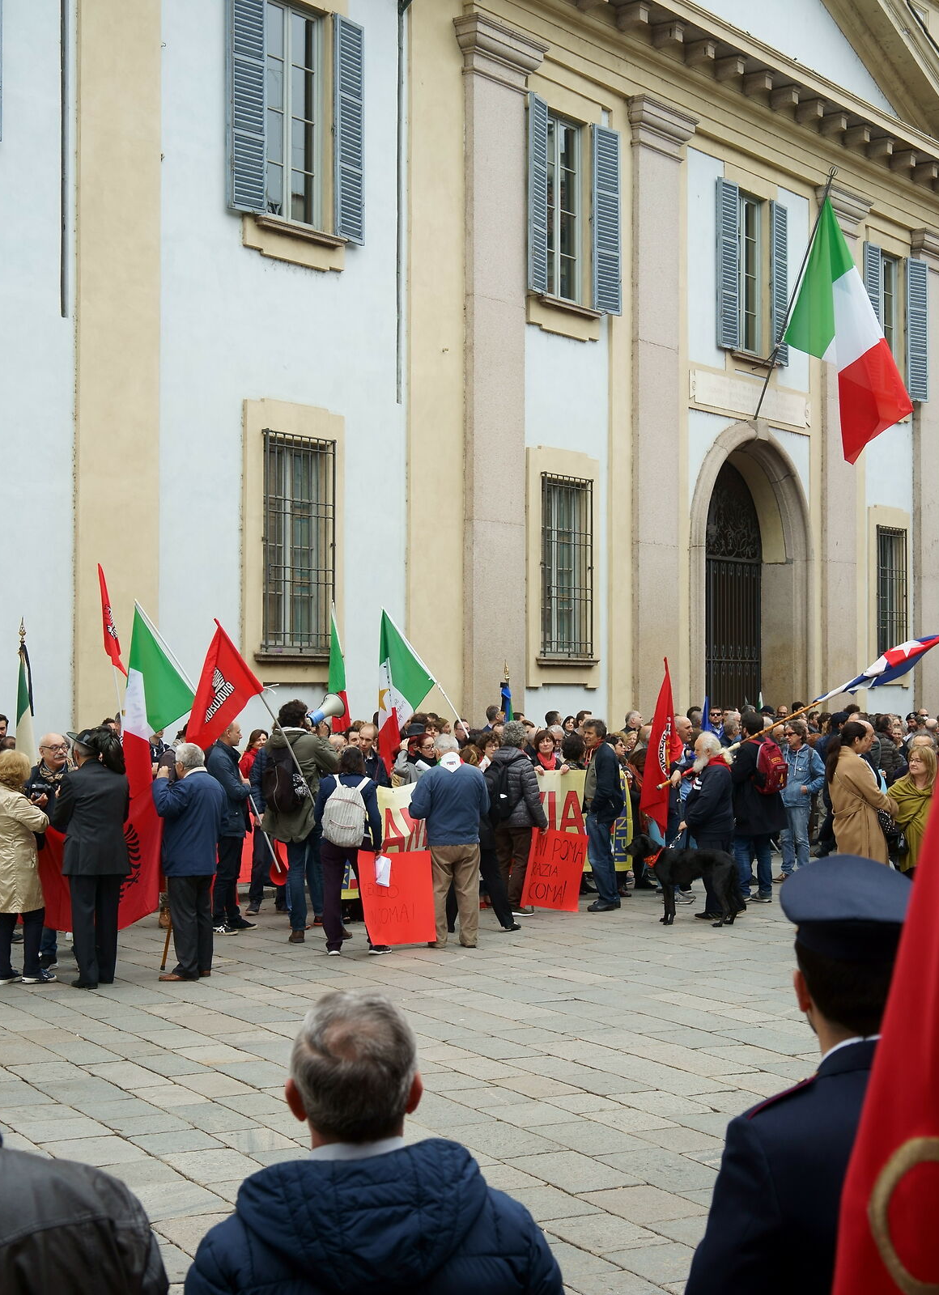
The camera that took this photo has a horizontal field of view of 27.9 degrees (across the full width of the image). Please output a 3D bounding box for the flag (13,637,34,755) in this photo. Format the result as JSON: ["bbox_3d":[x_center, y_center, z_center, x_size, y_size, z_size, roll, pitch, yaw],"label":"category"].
[{"bbox_3d":[-3.775,0.476,16.000,0.260,1.120,0.220,0,-1,-11],"label":"flag"}]

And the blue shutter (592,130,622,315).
[{"bbox_3d":[1.993,-6.121,27.102,0.070,2.620,0.580,-1,-2,45],"label":"blue shutter"}]

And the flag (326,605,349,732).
[{"bbox_3d":[-1.286,0.268,18.500,0.260,1.350,0.250,0,-1,-17],"label":"flag"}]

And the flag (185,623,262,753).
[{"bbox_3d":[-1.960,0.310,15.100,0.640,1.050,0.200,0,-1,-6],"label":"flag"}]

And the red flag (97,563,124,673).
[{"bbox_3d":[-3.289,-0.250,17.300,0.280,1.070,0.220,0,-1,22],"label":"red flag"}]

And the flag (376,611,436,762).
[{"bbox_3d":[-0.614,0.399,18.400,0.600,1.500,0.220,0,-1,-9],"label":"flag"}]

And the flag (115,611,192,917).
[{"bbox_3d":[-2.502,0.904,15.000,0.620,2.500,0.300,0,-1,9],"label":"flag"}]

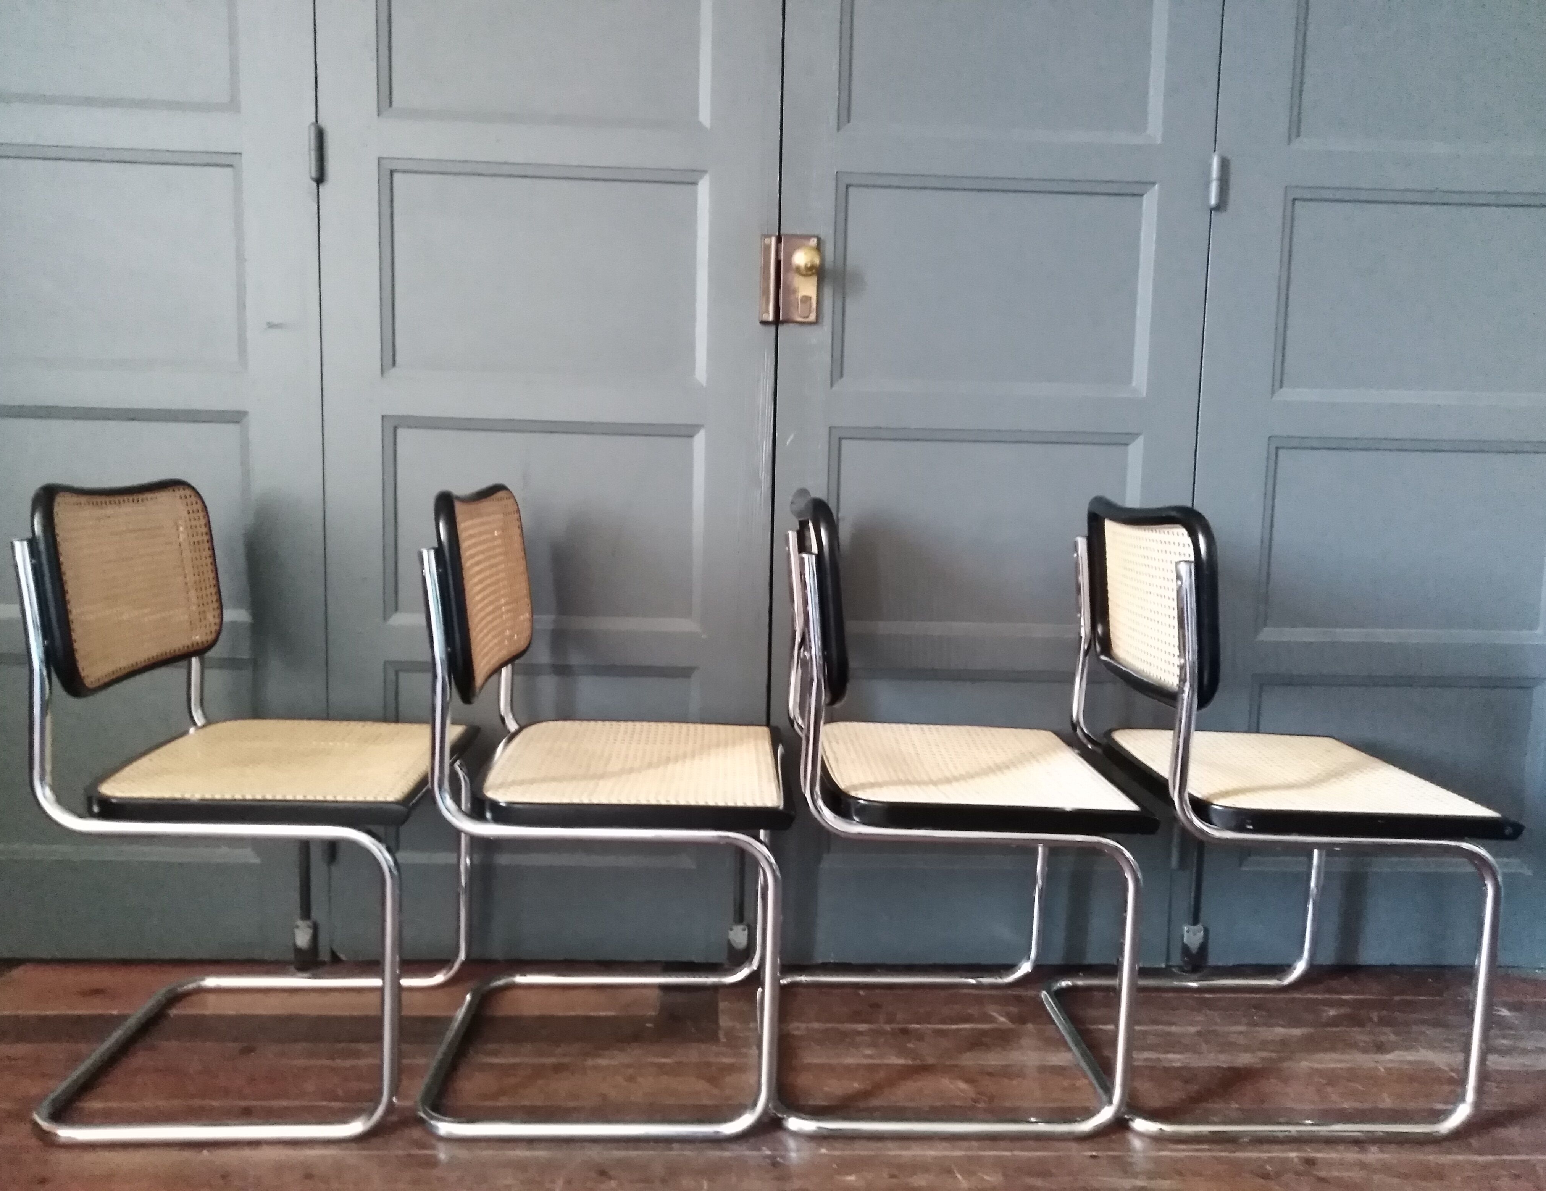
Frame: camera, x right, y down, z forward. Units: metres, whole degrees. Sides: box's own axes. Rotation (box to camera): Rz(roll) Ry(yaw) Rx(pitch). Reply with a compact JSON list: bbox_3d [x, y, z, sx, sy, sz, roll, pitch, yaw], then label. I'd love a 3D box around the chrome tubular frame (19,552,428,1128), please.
[{"bbox_3d":[-0.721,0.293,1.643,0.491,0.766,0.465,1,6,-3],"label":"chrome tubular frame"}]

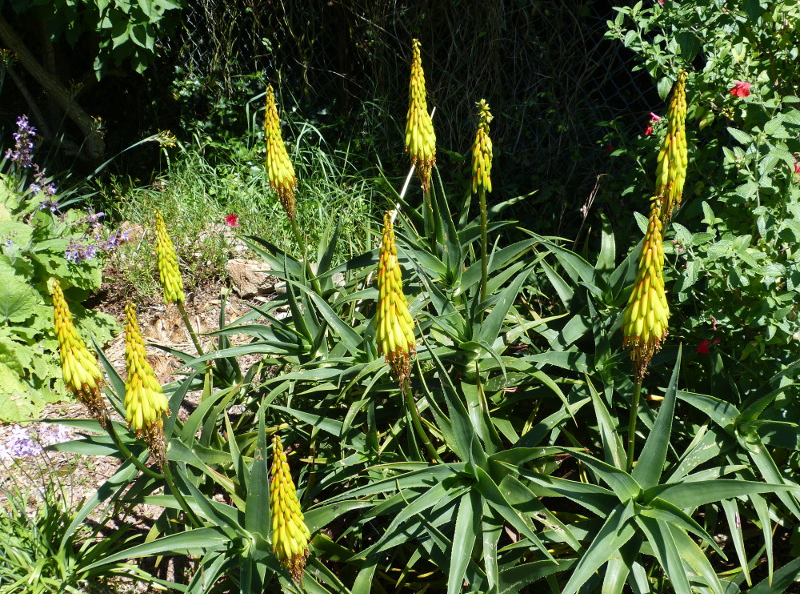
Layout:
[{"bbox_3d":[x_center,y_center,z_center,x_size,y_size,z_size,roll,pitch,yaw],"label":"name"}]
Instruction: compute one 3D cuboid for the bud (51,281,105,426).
[{"bbox_3d":[-0.559,0.100,1.700,0.066,0.278,0.064,-7,24,3],"label":"bud"}]

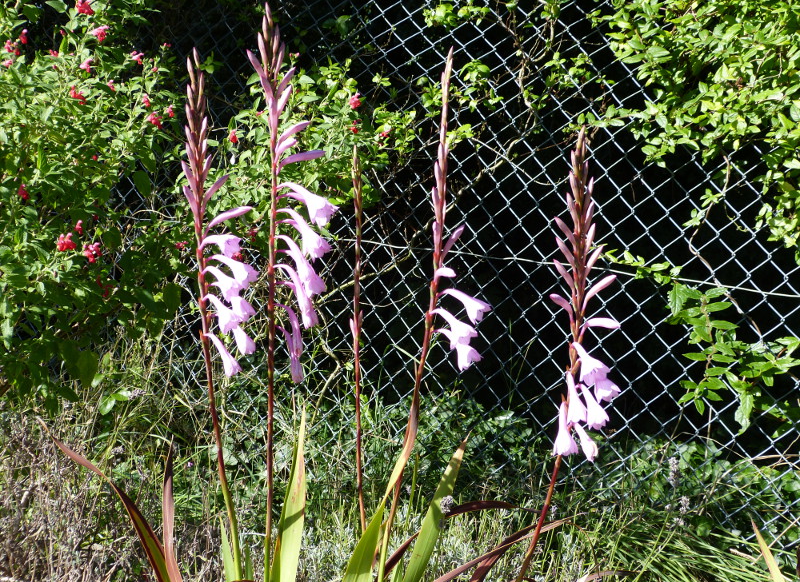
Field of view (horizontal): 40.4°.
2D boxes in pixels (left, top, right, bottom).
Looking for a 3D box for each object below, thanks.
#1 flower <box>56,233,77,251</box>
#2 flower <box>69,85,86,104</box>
[{"bbox_3d":[-0.743,-0.107,2.420,0.043,0.038,0.034,-1,9,-17],"label":"flower"},{"bbox_3d":[-0.711,-0.432,2.400,0.036,0.042,0.034,-2,9,-22],"label":"flower"}]

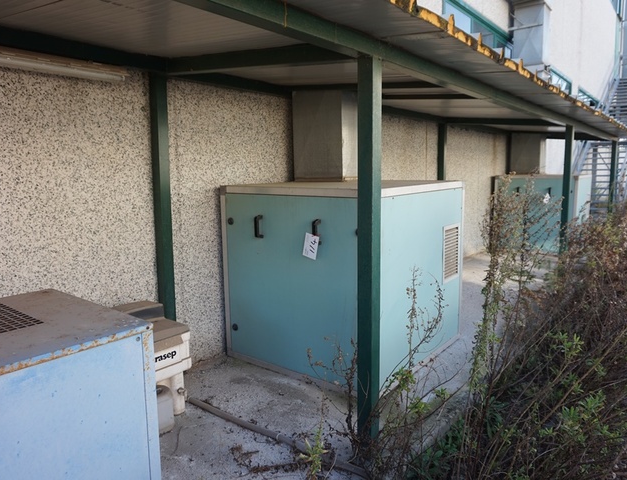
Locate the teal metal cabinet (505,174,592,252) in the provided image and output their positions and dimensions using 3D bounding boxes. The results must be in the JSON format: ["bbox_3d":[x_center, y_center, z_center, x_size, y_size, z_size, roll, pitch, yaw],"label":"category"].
[{"bbox_3d":[4.321,-0.543,9.070,1.347,1.346,1.510,6,11,37],"label":"teal metal cabinet"}]

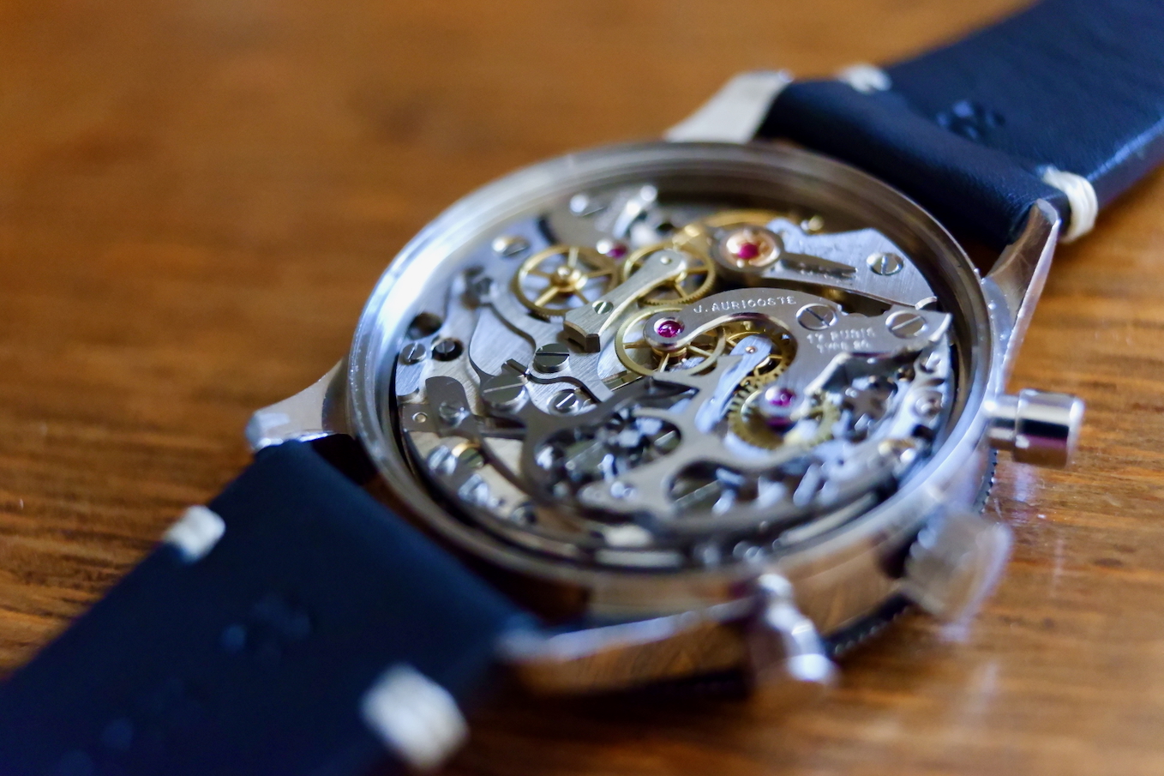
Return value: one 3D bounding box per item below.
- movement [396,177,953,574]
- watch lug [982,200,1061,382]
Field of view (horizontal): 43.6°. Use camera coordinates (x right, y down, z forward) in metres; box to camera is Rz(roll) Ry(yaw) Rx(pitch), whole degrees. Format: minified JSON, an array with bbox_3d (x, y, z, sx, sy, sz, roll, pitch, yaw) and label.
[{"bbox_3d":[0.005,-0.001,0.086,0.032,0.005,0.032,-8,44,0],"label":"movement"},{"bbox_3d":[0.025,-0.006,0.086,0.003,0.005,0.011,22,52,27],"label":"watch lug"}]

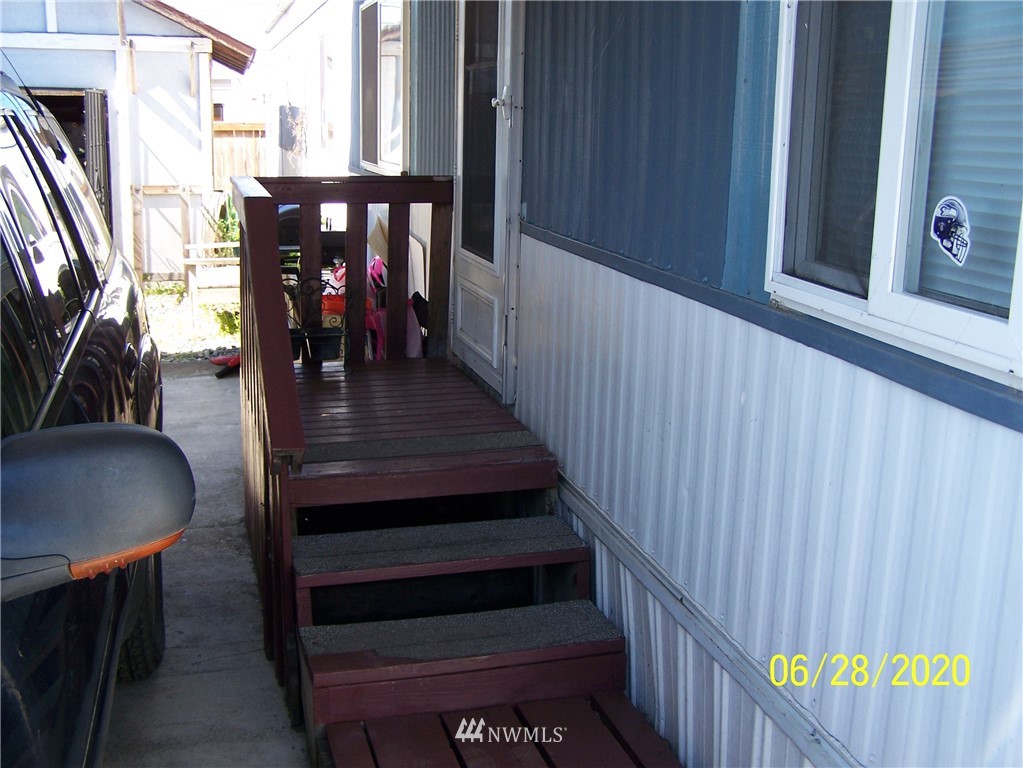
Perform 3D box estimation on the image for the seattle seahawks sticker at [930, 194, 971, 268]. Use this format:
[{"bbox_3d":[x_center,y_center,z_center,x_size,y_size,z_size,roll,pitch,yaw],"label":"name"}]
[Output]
[{"bbox_3d":[0.626,-0.218,1.600,0.004,0.096,0.090,-3,14,-15],"label":"seattle seahawks sticker"}]

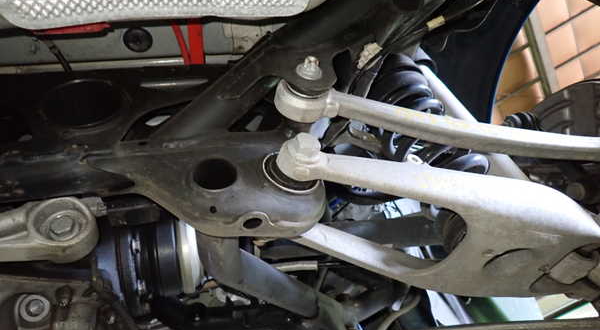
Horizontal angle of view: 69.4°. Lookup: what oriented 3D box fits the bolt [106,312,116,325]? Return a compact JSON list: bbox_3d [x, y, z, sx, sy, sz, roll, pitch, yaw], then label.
[{"bbox_3d":[-0.191,0.156,0.440,0.010,0.010,0.010,-9,-48,-10],"label":"bolt"}]

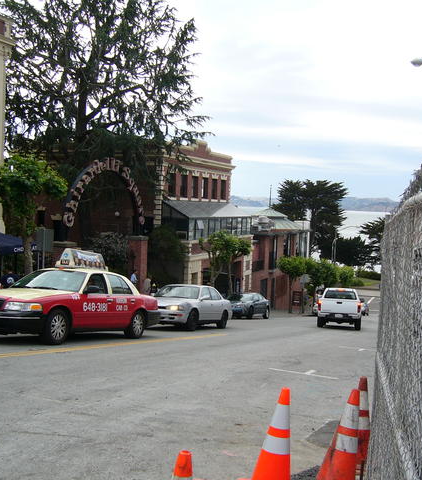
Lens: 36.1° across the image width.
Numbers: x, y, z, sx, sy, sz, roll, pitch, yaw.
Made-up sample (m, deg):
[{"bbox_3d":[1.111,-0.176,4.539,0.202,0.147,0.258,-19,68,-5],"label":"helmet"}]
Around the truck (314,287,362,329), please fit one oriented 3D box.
[{"bbox_3d":[5.671,2.982,28.266,1.800,1.700,5.200,2,-5,13],"label":"truck"}]

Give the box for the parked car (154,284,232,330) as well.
[{"bbox_3d":[-0.701,2.177,21.288,1.770,1.400,4.750,2,-5,22],"label":"parked car"}]

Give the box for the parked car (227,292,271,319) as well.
[{"bbox_3d":[1.868,3.616,36.147,1.780,1.420,4.600,1,-5,23],"label":"parked car"}]

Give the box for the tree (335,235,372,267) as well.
[{"bbox_3d":[25.147,2.488,115.000,7.000,7.000,7.000,2,3,0],"label":"tree"}]

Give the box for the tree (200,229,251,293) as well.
[{"bbox_3d":[0.858,1.835,38.300,2.900,4.850,3.100,2,3,0],"label":"tree"}]

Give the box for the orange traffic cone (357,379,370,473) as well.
[{"bbox_3d":[1.192,1.436,5.089,0.360,0.710,0.360,1,-5,23],"label":"orange traffic cone"}]

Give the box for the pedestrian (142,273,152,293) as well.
[{"bbox_3d":[-2.962,2.518,29.952,0.500,1.700,0.360,3,3,22],"label":"pedestrian"}]

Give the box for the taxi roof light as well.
[{"bbox_3d":[-2.721,0.429,13.842,0.460,0.390,1.330,1,-5,22],"label":"taxi roof light"}]

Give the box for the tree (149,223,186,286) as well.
[{"bbox_3d":[-2.707,1.517,38.500,2.500,4.900,2.500,2,3,0],"label":"tree"}]

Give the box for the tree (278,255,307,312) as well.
[{"bbox_3d":[6.634,3.665,53.000,2.500,4.600,2.500,4,3,22],"label":"tree"}]

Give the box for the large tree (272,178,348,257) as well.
[{"bbox_3d":[16.606,-2.503,108.000,11.500,15.500,12.300,4,3,22],"label":"large tree"}]

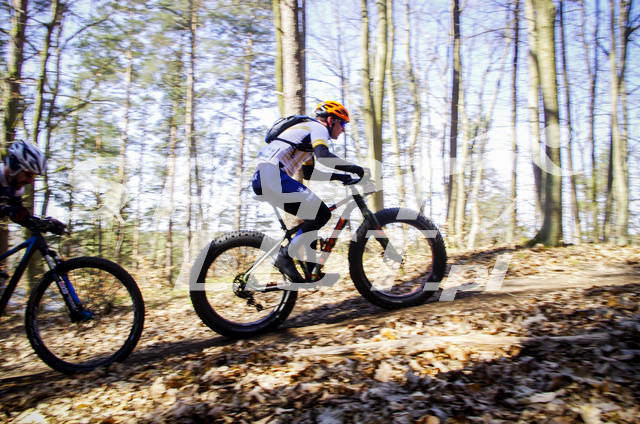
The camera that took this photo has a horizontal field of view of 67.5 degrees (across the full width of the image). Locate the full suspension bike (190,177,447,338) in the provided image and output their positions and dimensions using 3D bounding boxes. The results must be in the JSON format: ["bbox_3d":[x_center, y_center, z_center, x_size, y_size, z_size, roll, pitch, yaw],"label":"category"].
[{"bbox_3d":[0.007,0.287,3.456,1.900,1.030,0.750,-8,1,-10],"label":"full suspension bike"}]

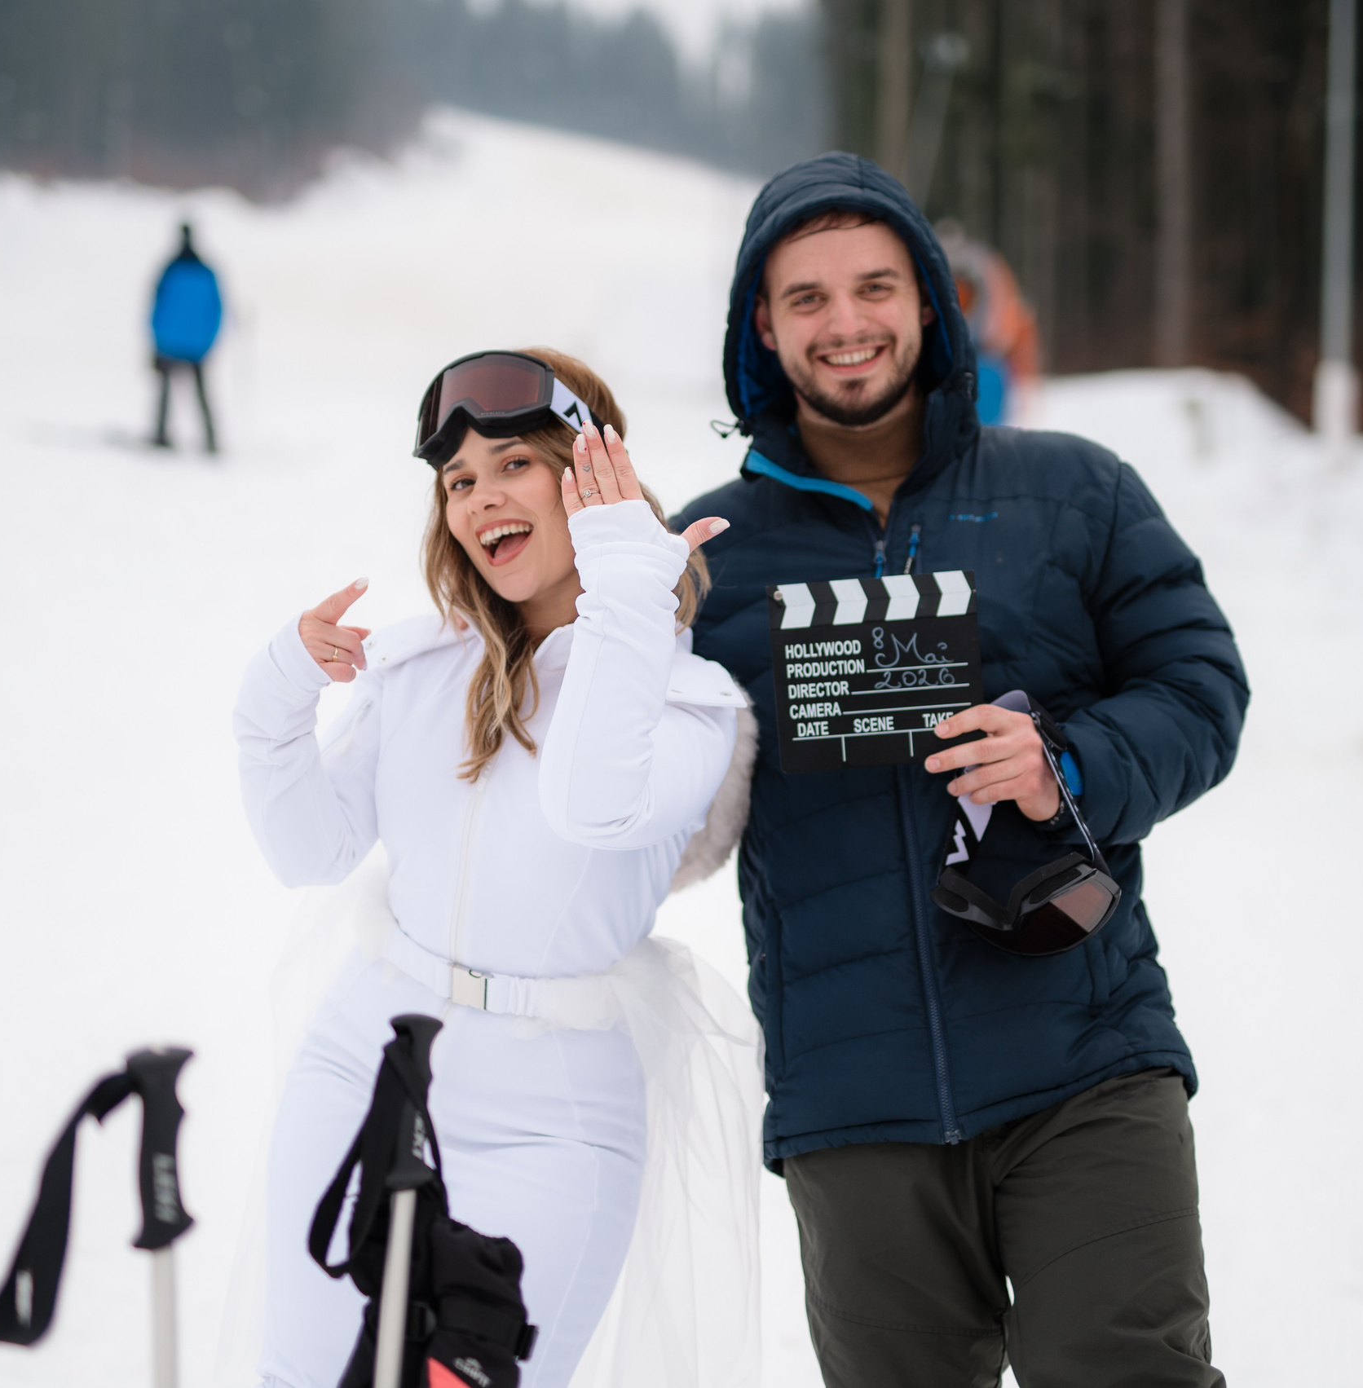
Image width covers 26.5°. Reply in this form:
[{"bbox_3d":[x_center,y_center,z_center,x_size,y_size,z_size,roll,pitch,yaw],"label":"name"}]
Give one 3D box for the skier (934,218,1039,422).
[{"bbox_3d":[1.680,-1.970,17.500,0.780,1.750,0.500,1,1,18],"label":"skier"}]

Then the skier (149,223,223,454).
[{"bbox_3d":[-3.860,-2.780,22.600,0.550,1.780,0.420,0,1,-23],"label":"skier"}]

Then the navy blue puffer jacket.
[{"bbox_3d":[0.262,-0.030,2.790,0.580,0.970,0.420,-2,1,10],"label":"navy blue puffer jacket"}]

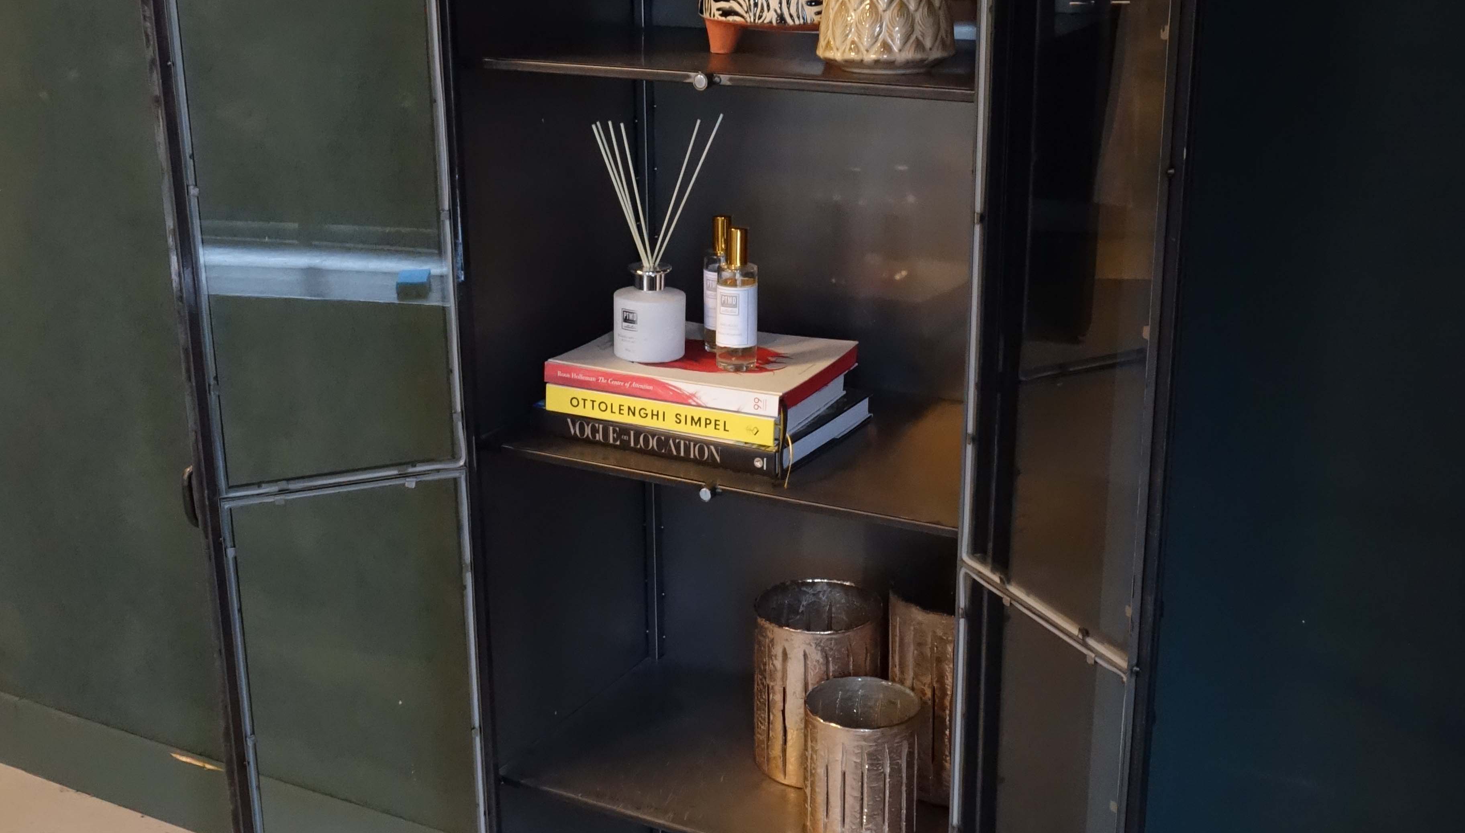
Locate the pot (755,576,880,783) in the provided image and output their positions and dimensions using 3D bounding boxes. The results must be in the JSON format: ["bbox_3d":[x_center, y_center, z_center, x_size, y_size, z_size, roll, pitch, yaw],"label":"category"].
[{"bbox_3d":[0.099,0.306,1.966,0.145,0.194,0.145,0,18,0],"label":"pot"}]

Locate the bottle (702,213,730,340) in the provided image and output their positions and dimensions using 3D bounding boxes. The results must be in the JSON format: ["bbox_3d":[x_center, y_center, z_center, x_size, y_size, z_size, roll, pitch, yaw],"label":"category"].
[{"bbox_3d":[-0.009,-0.145,1.847,0.042,0.146,0.042,9,21,26],"label":"bottle"}]

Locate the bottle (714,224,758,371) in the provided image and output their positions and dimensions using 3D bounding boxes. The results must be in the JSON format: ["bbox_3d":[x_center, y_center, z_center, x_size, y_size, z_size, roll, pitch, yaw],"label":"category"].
[{"bbox_3d":[0.005,-0.123,1.780,0.043,0.148,0.043,0,18,0],"label":"bottle"}]

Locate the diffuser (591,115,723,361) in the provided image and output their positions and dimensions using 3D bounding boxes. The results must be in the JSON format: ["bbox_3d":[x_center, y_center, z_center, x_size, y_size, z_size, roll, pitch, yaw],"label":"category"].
[{"bbox_3d":[-0.081,-0.188,1.804,0.122,0.256,0.122,0,18,0],"label":"diffuser"}]

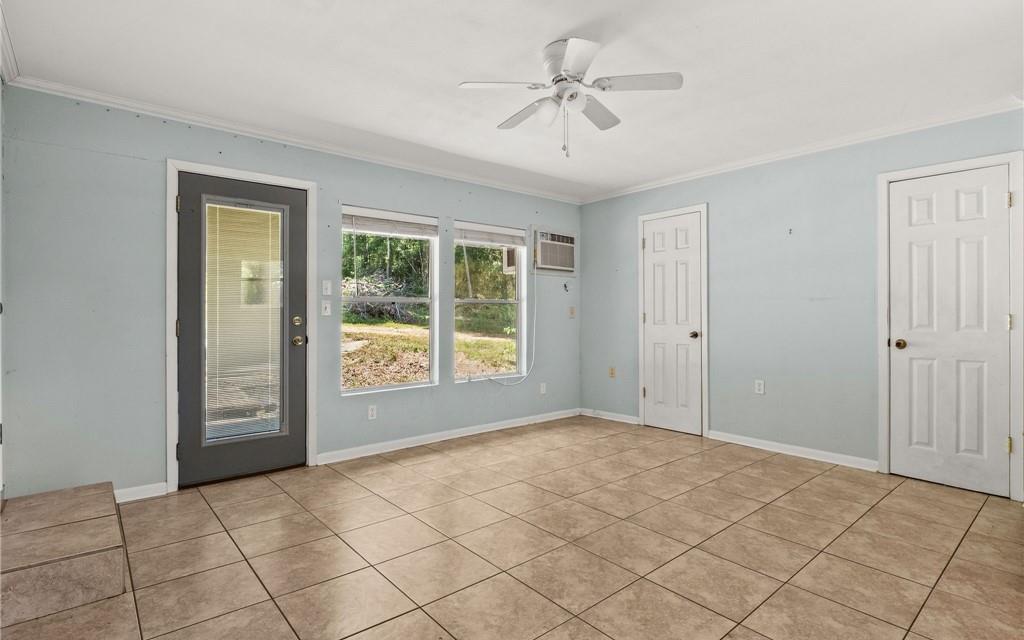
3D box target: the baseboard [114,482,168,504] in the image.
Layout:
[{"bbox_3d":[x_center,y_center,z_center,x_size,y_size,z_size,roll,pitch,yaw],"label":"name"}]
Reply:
[{"bbox_3d":[-2.247,1.049,2.877,0.241,0.075,0.015,-1,1,-37],"label":"baseboard"}]

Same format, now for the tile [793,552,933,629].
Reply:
[{"bbox_3d":[1.460,1.125,1.984,0.405,0.013,0.405,-1,1,-40],"label":"tile"}]

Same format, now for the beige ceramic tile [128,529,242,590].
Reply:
[{"bbox_3d":[-1.525,1.115,2.214,0.405,0.013,0.405,-1,1,-40],"label":"beige ceramic tile"}]

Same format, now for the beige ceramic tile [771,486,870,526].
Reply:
[{"bbox_3d":[1.802,1.090,2.755,0.405,0.012,0.405,0,0,-40],"label":"beige ceramic tile"}]

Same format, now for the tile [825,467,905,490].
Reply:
[{"bbox_3d":[2.413,1.090,3.256,0.305,0.012,0.405,0,0,-40],"label":"tile"}]

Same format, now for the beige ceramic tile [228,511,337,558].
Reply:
[{"bbox_3d":[-1.169,1.090,2.403,0.405,0.012,0.405,0,0,-40],"label":"beige ceramic tile"}]

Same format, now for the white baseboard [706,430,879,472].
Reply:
[{"bbox_3d":[2.201,1.041,3.836,0.015,0.075,1.236,-1,1,-43],"label":"white baseboard"}]

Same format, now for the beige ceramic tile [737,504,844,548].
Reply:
[{"bbox_3d":[1.470,1.085,2.485,0.402,0.015,0.402,0,0,-40],"label":"beige ceramic tile"}]

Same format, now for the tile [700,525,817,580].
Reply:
[{"bbox_3d":[1.181,1.111,2.276,0.408,0.012,0.403,-1,1,-40],"label":"tile"}]

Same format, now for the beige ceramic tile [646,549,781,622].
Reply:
[{"bbox_3d":[0.838,1.085,1.958,0.402,0.015,0.402,0,0,-40],"label":"beige ceramic tile"}]

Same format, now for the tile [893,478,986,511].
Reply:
[{"bbox_3d":[2.648,1.084,2.937,0.338,0.015,0.402,0,0,-38],"label":"tile"}]

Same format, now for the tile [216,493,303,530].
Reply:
[{"bbox_3d":[-1.478,1.105,2.771,0.405,0.013,0.405,-1,1,-40],"label":"tile"}]

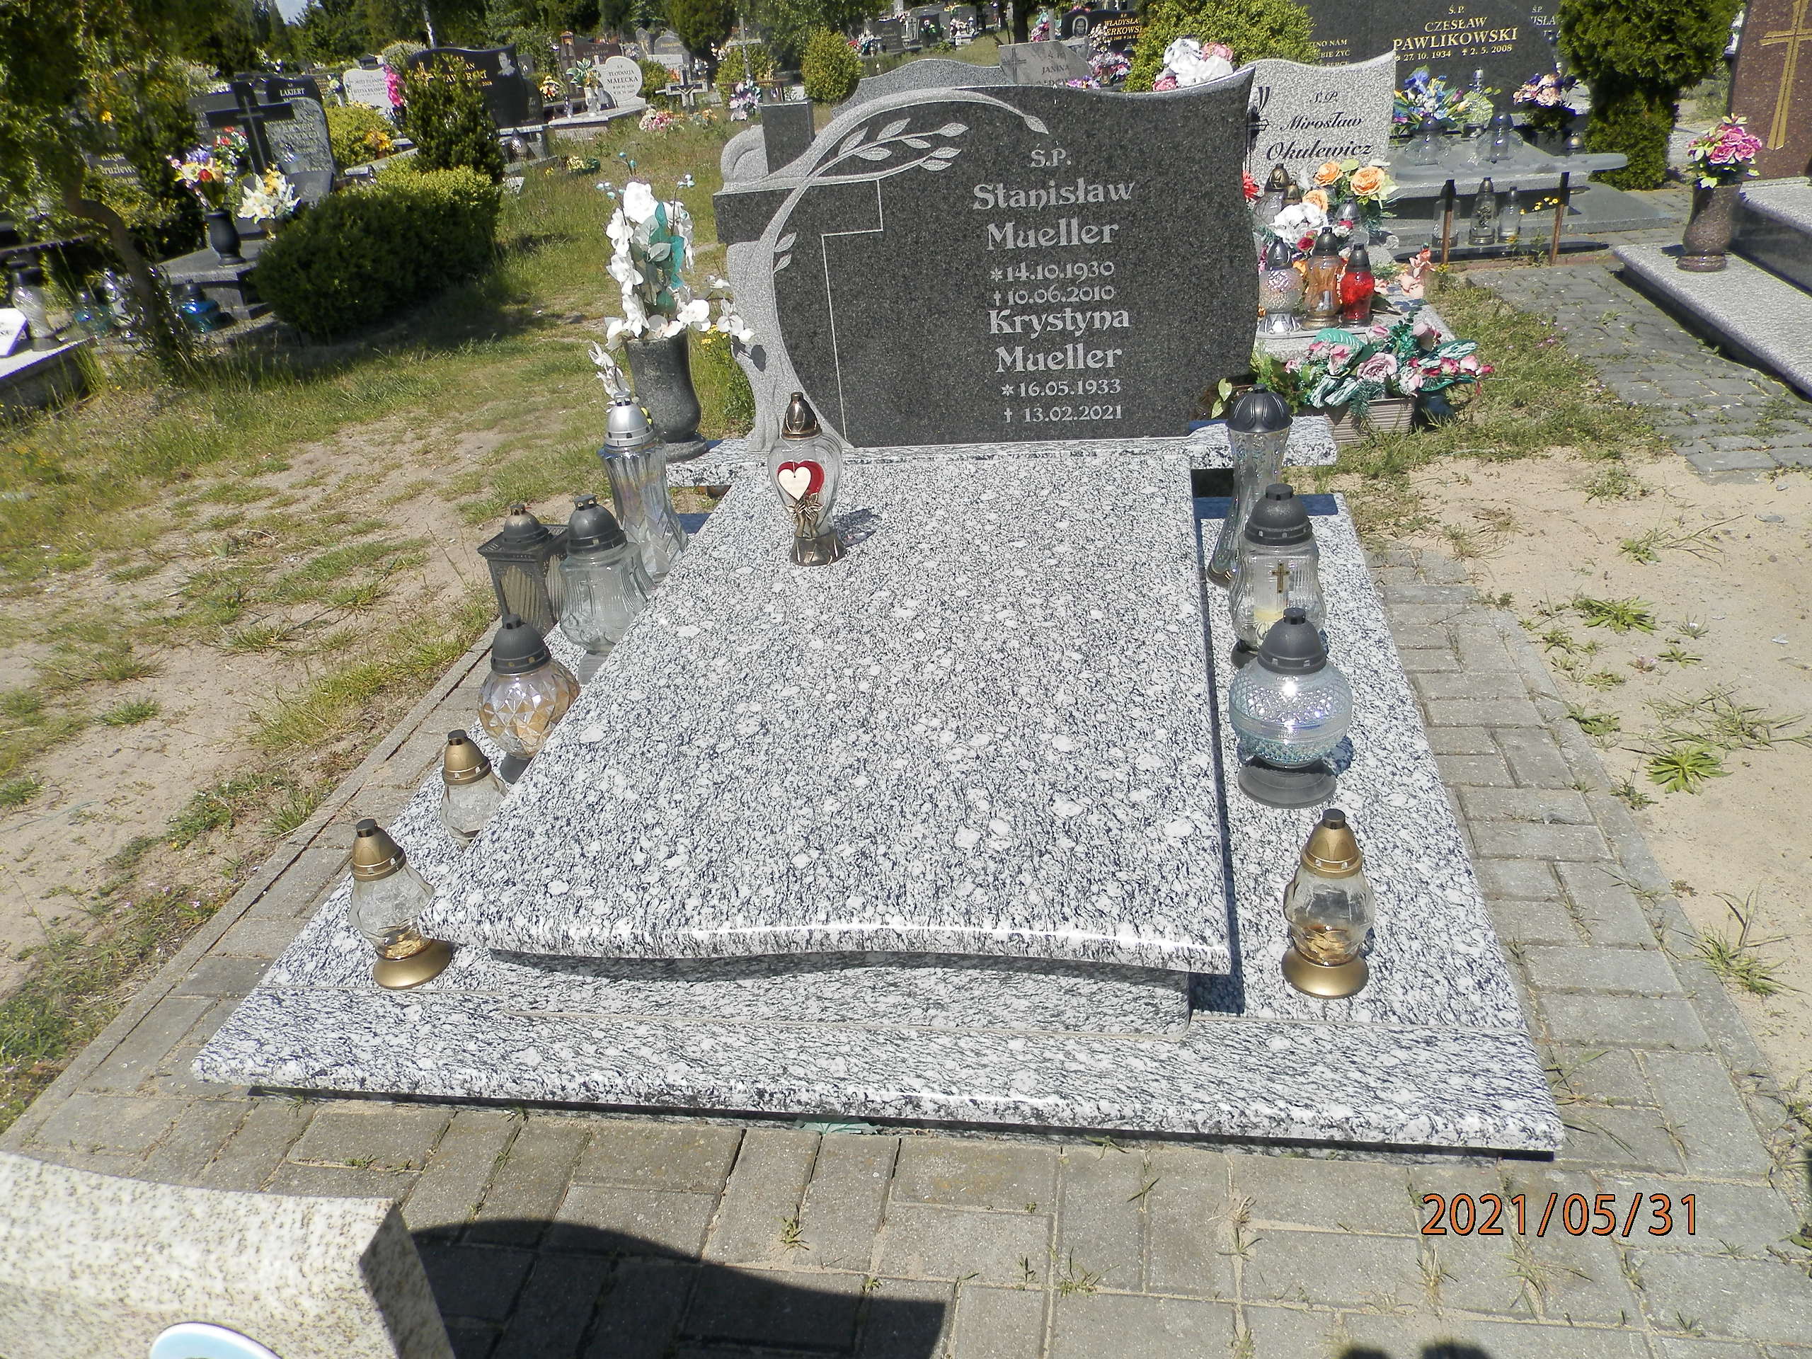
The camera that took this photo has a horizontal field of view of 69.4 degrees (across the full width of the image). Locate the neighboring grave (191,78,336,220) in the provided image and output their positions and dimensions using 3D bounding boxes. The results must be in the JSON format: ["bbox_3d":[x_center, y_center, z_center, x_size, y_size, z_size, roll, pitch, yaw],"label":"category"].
[{"bbox_3d":[-3.978,-3.285,8.159,0.950,0.850,0.350,-1,28,11],"label":"neighboring grave"}]

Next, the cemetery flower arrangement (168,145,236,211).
[{"bbox_3d":[-3.353,-2.392,6.239,0.320,0.330,0.300,-1,29,11],"label":"cemetery flower arrangement"}]

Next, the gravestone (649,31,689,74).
[{"bbox_3d":[-3.982,-10.723,22.630,0.750,0.850,0.700,-1,29,11],"label":"gravestone"}]

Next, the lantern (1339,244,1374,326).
[{"bbox_3d":[1.401,-1.222,4.055,0.107,0.245,0.107,-1,28,11],"label":"lantern"}]

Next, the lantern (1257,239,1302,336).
[{"bbox_3d":[1.226,-1.300,4.275,0.160,0.290,0.160,-1,29,11],"label":"lantern"}]

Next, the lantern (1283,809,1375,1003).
[{"bbox_3d":[0.536,0.273,1.661,0.114,0.244,0.114,-1,28,11],"label":"lantern"}]

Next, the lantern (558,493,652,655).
[{"bbox_3d":[-0.607,-0.191,2.635,0.195,0.372,0.195,-1,28,11],"label":"lantern"}]

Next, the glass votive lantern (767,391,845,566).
[{"bbox_3d":[-0.186,-0.385,2.493,0.144,0.324,0.144,-1,28,10],"label":"glass votive lantern"}]

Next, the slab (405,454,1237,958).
[{"bbox_3d":[0.001,-0.074,2.262,1.005,0.052,1.610,-1,30,11],"label":"slab"}]

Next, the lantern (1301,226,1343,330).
[{"bbox_3d":[1.299,-1.249,4.069,0.120,0.300,0.120,-1,28,11],"label":"lantern"}]

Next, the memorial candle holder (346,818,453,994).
[{"bbox_3d":[-0.726,0.303,1.841,0.117,0.243,0.117,-1,28,11],"label":"memorial candle holder"}]

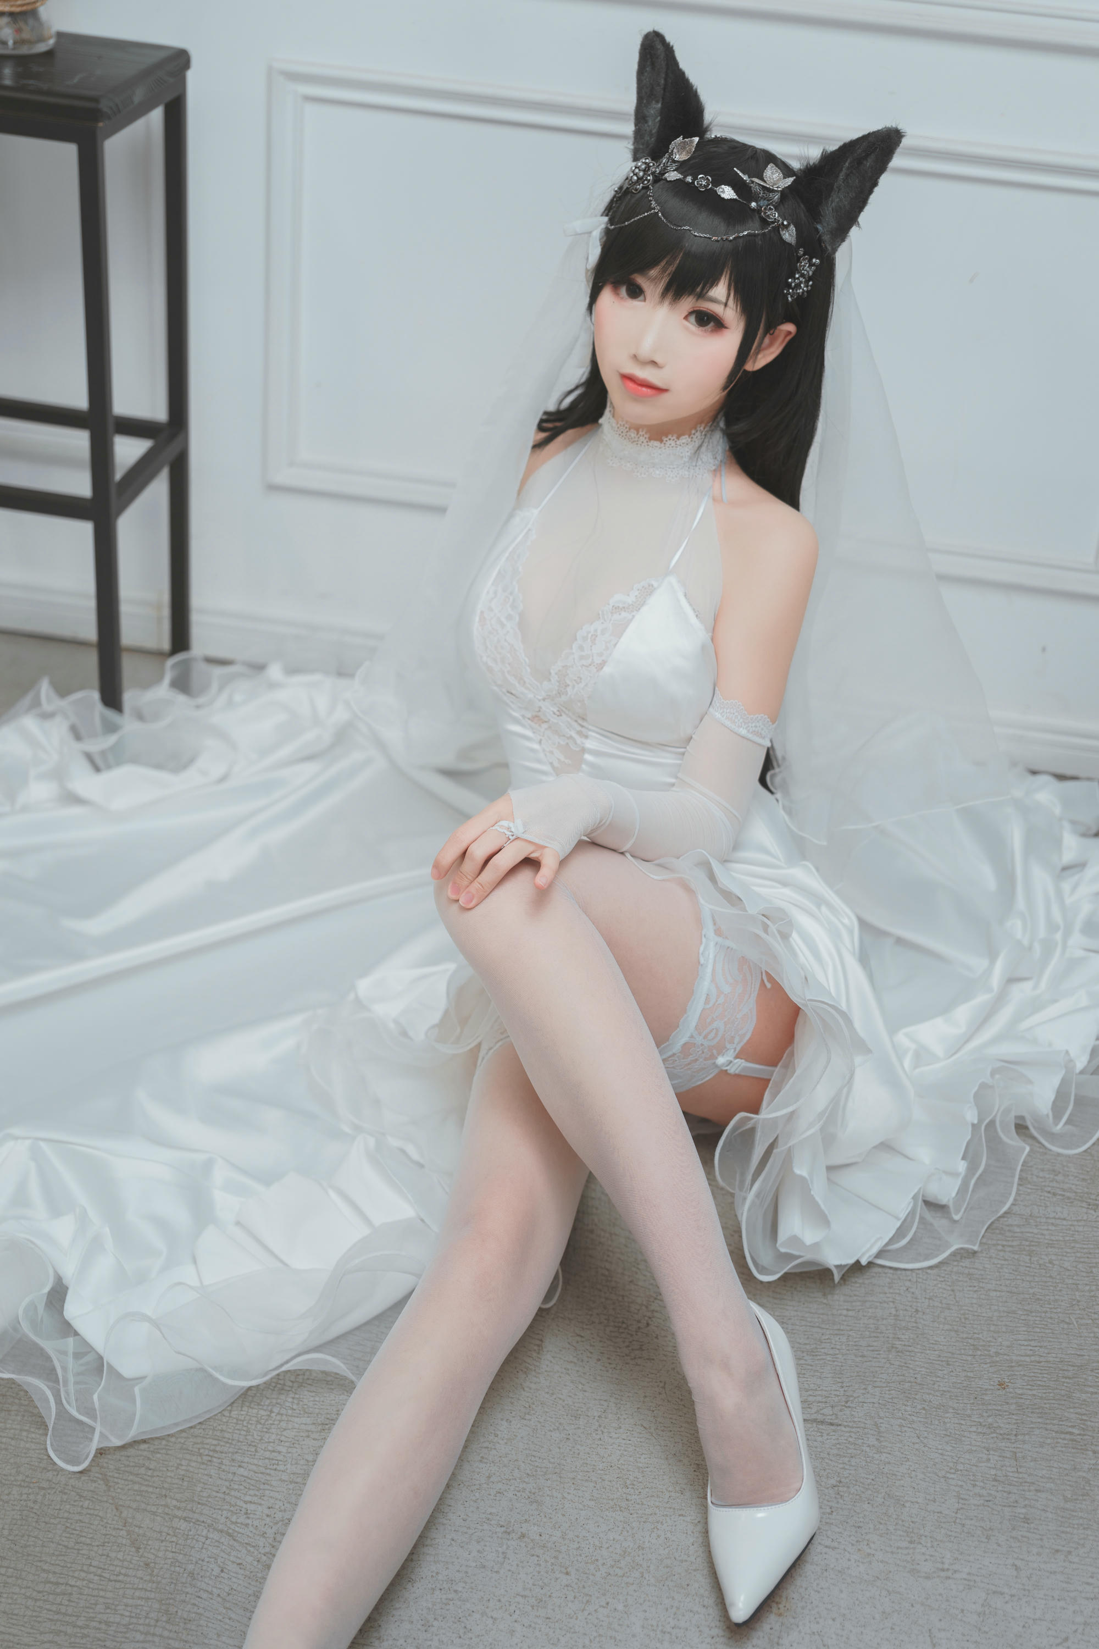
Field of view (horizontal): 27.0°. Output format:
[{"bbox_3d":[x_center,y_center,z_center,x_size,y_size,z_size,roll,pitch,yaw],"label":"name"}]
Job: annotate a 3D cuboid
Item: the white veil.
[{"bbox_3d":[0.126,-0.275,2.273,0.760,0.810,0.500,12,31,12],"label":"white veil"}]

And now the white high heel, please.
[{"bbox_3d":[0.161,0.475,1.736,0.083,0.120,0.225,6,30,3],"label":"white high heel"}]

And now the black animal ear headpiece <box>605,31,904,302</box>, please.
[{"bbox_3d":[0.145,-0.509,1.811,0.220,0.155,0.120,24,32,13],"label":"black animal ear headpiece"}]

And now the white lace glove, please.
[{"bbox_3d":[0.077,-0.023,1.699,0.290,0.125,0.120,-21,39,-36],"label":"white lace glove"}]

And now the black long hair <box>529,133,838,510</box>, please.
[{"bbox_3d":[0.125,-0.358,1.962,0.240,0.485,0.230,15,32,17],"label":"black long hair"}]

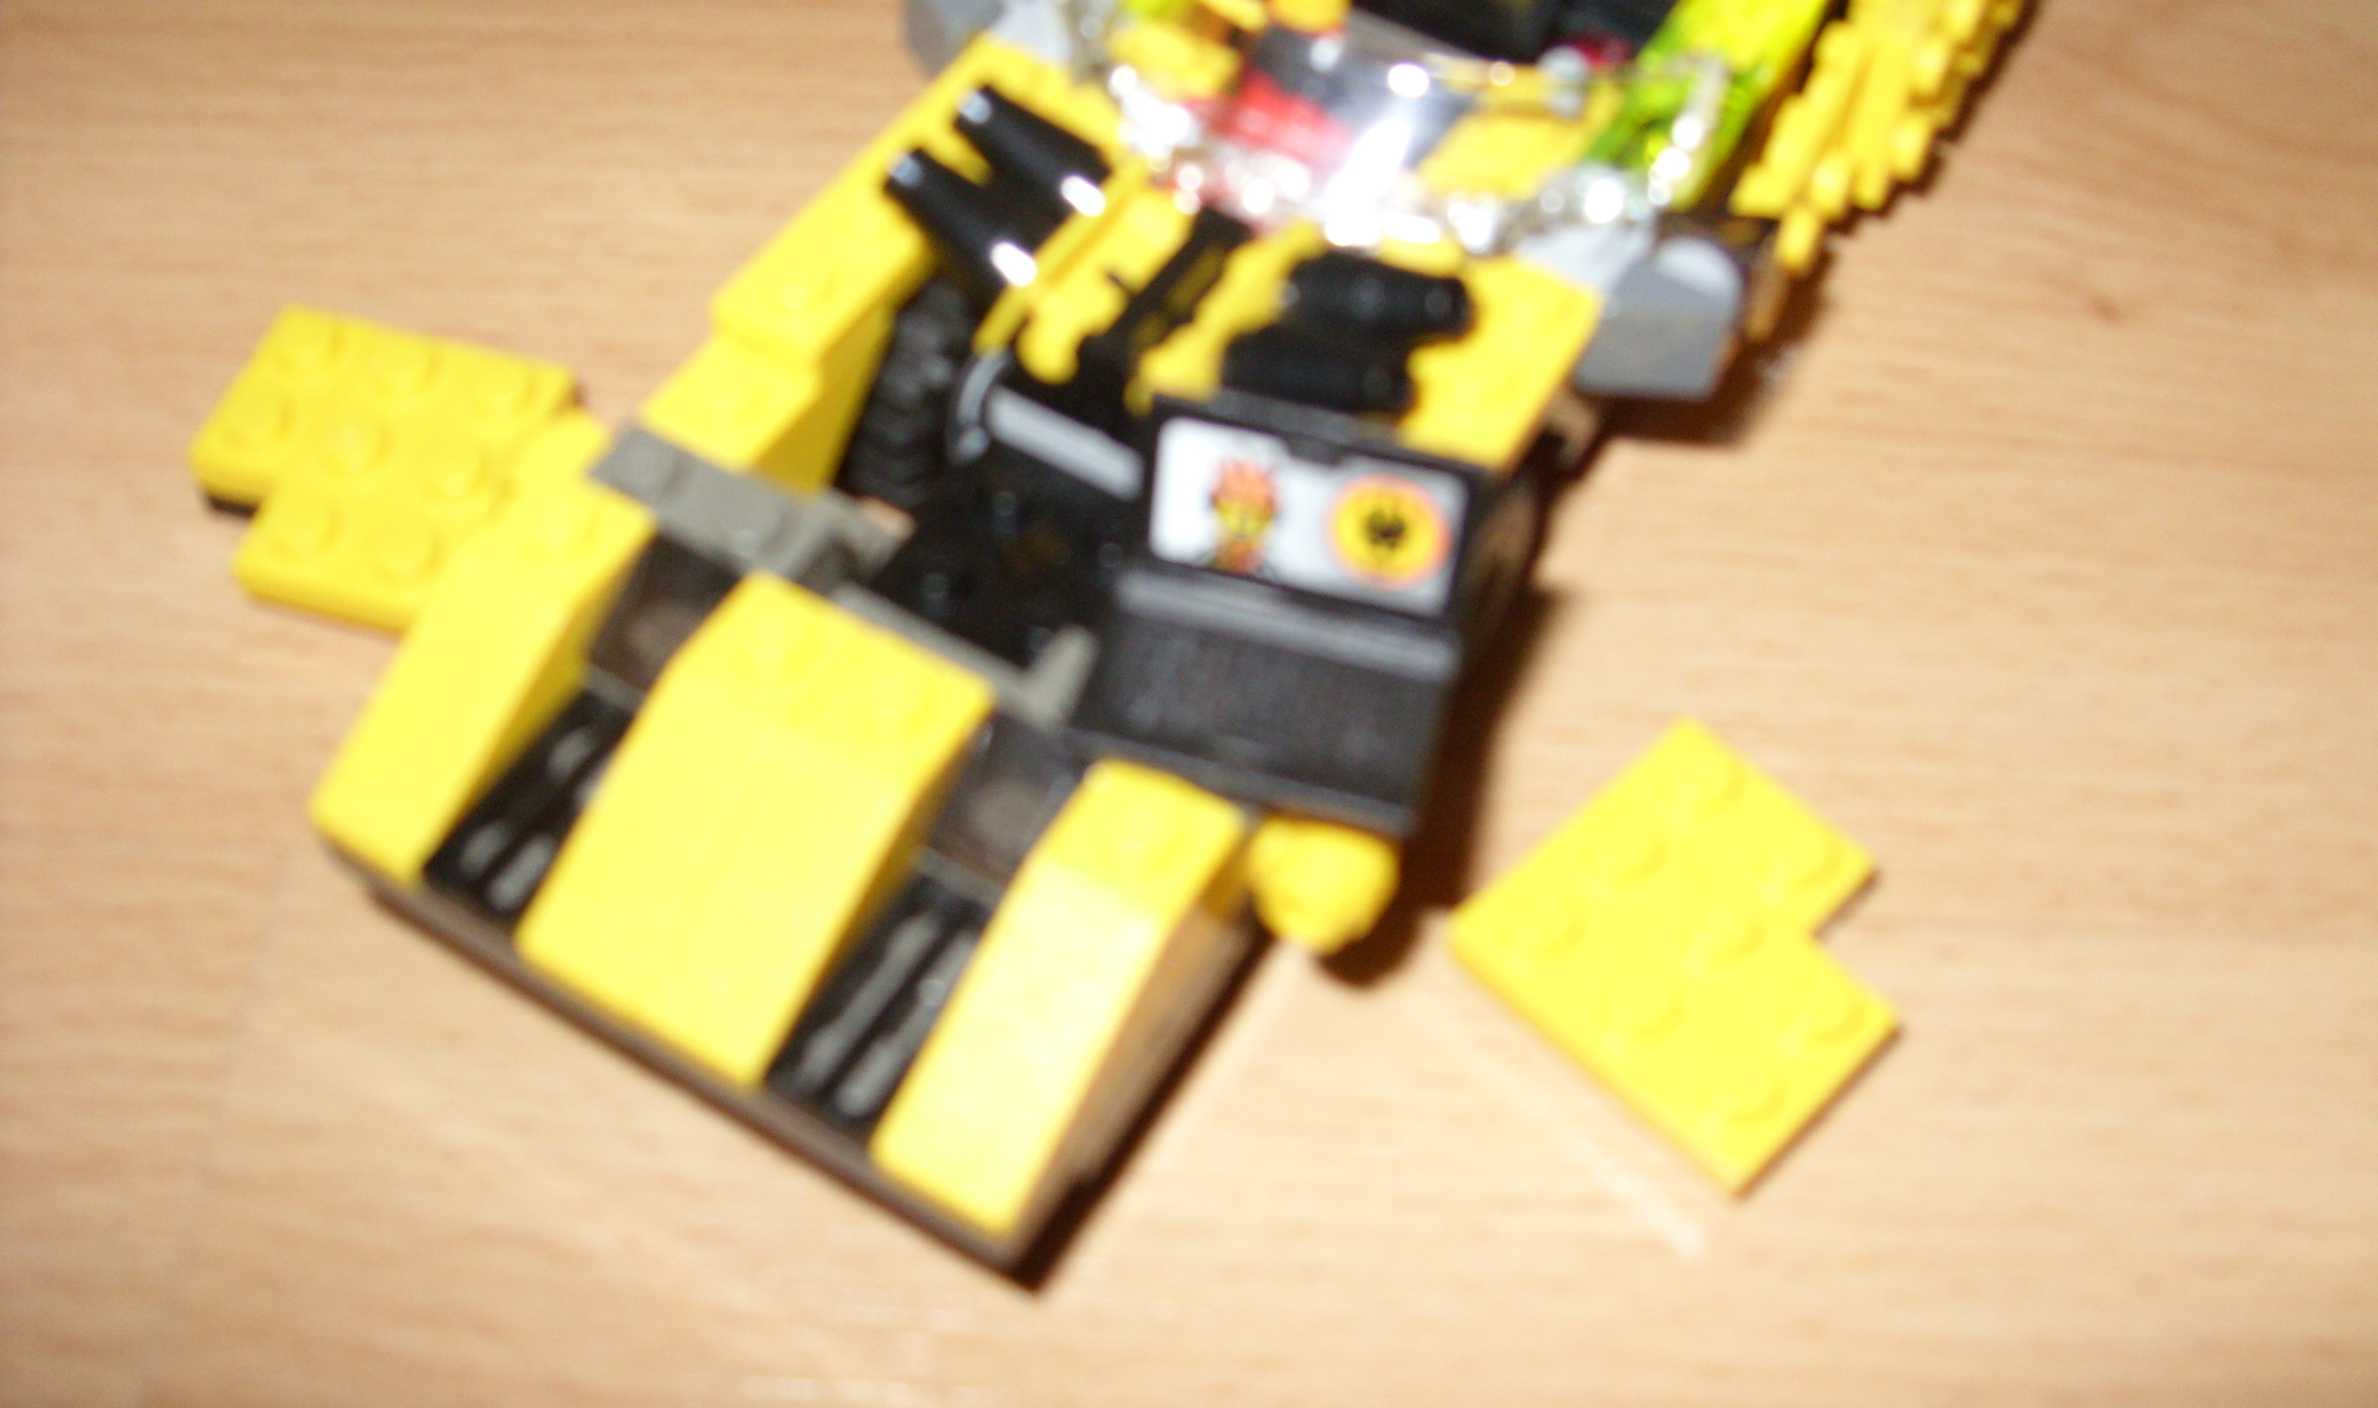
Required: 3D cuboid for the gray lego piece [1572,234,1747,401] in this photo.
[{"bbox_3d":[0.032,-0.025,0.173,0.008,0.008,0.009,27,60,17],"label":"gray lego piece"}]

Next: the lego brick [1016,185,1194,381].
[{"bbox_3d":[-0.006,-0.025,0.169,0.004,0.007,0.018,38,61,-2],"label":"lego brick"}]

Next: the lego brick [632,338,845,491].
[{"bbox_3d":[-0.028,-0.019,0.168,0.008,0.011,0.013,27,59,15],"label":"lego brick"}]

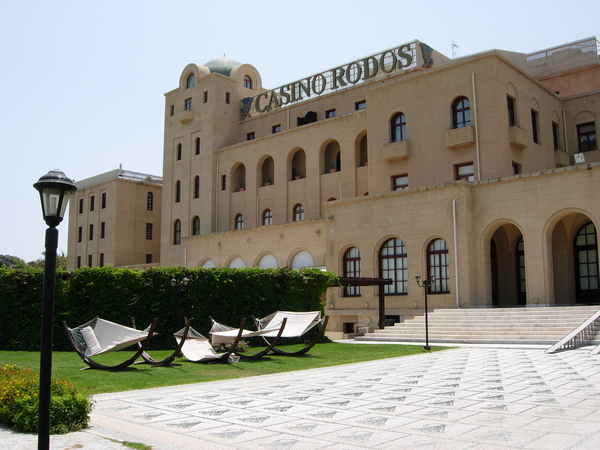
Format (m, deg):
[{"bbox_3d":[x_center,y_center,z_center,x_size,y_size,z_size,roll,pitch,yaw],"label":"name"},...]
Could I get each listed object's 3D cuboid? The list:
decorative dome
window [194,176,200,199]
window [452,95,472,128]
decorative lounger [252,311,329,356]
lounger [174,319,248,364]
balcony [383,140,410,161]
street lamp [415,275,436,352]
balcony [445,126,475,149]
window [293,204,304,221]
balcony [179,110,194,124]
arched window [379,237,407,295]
[{"bbox_3d":[-7.365,-14.875,60.468,5.200,2.600,5.200,-8,-11,43],"label":"decorative dome"},{"bbox_3d":[-9.115,-3.335,55.488,0.820,2.000,0.250,-8,-11,43],"label":"window"},{"bbox_3d":[9.151,-6.311,35.365,0.983,1.762,0.250,-8,-12,42],"label":"window"},{"bbox_3d":[-0.327,3.756,21.500,3.400,1.500,1.150,-7,-11,37],"label":"decorative lounger"},{"bbox_3d":[-2.524,3.300,17.863,1.150,1.280,3.100,6,-10,-40],"label":"lounger"},{"bbox_3d":[5.914,-4.547,38.243,1.800,0.980,0.500,-8,-11,43],"label":"balcony"},{"bbox_3d":[4.663,3.191,23.045,0.780,2.800,0.300,-3,-8,22],"label":"street lamp"},{"bbox_3d":[8.925,-4.891,34.955,1.566,0.925,0.450,-8,-12,42],"label":"balcony"},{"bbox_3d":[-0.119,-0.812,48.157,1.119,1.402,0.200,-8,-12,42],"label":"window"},{"bbox_3d":[-10.189,-9.640,56.001,1.574,0.880,0.550,-8,-12,42],"label":"balcony"},{"bbox_3d":[4.708,2.114,31.519,1.627,2.807,0.250,-8,-12,42],"label":"arched window"}]

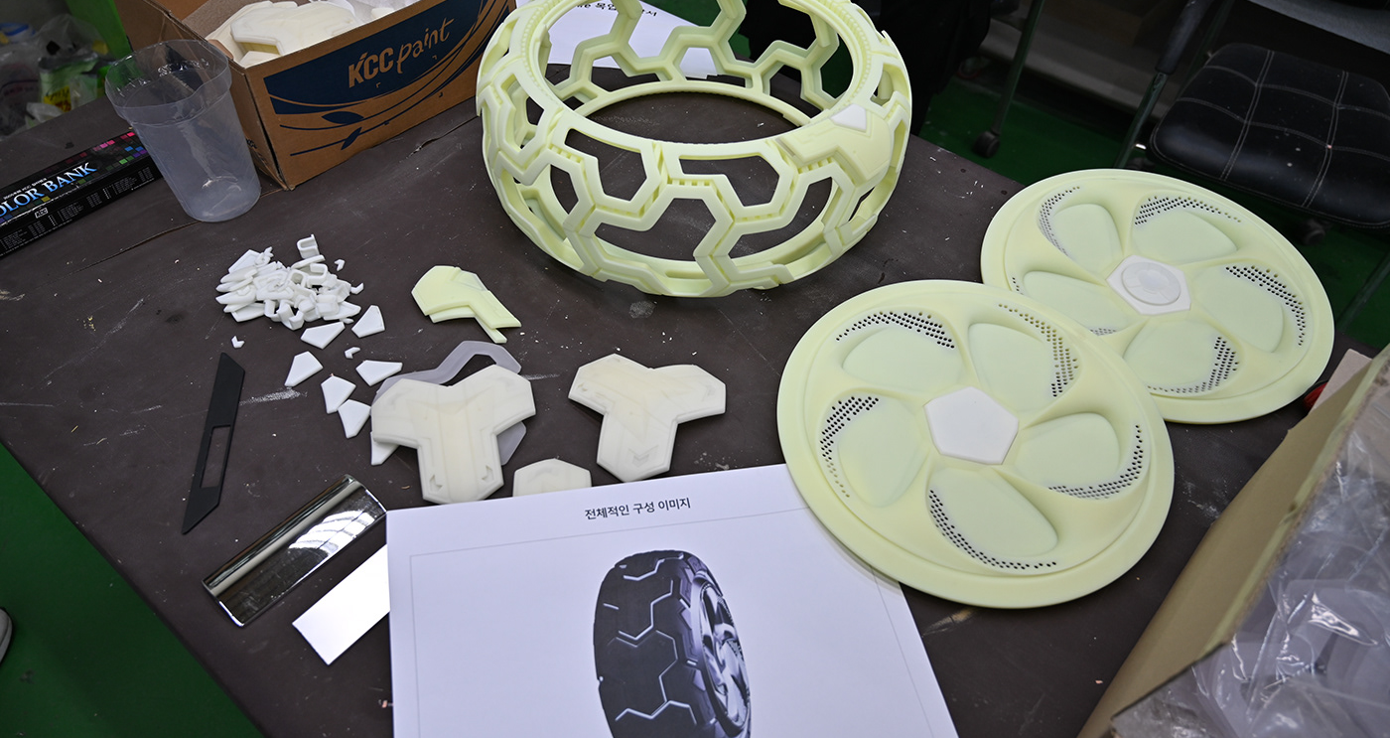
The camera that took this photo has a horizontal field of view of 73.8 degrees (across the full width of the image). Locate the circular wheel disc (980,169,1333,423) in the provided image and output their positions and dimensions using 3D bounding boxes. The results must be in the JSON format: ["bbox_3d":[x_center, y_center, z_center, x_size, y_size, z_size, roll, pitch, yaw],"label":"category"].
[{"bbox_3d":[0.506,-0.091,1.033,0.370,0.028,0.370,0,53,0],"label":"circular wheel disc"}]

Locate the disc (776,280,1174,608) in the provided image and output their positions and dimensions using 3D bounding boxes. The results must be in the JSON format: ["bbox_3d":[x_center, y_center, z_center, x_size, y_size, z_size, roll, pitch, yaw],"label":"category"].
[{"bbox_3d":[0.264,0.057,0.893,0.370,0.028,0.370,0,52,-1],"label":"disc"}]

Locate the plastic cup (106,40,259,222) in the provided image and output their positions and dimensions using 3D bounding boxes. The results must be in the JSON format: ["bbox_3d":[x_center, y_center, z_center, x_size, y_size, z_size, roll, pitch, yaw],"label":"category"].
[{"bbox_3d":[-0.556,-0.256,1.034,0.117,0.166,0.117,1,49,-1],"label":"plastic cup"}]

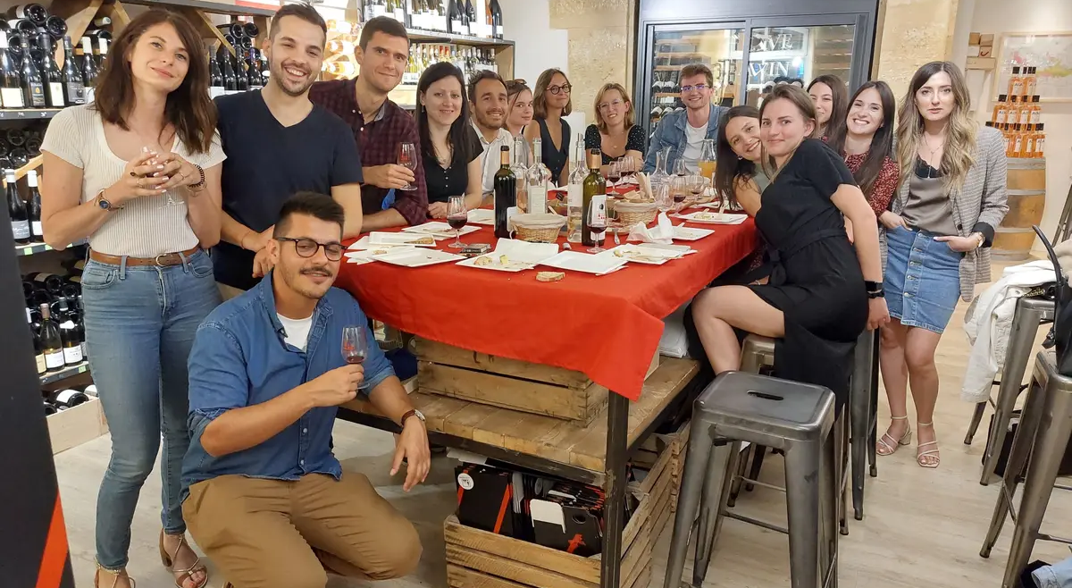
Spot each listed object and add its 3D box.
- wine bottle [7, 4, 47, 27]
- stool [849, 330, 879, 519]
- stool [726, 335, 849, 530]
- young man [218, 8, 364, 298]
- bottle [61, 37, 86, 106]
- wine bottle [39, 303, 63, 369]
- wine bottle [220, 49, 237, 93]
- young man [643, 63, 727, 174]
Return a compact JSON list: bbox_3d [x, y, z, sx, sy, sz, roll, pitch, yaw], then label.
[{"bbox_3d":[-2.216,-1.191,3.309,0.298,0.080,0.080,8,16,26],"label":"wine bottle"},{"bbox_3d":[1.090,0.381,2.957,0.420,0.755,0.420,9,17,30],"label":"stool"},{"bbox_3d":[0.822,0.493,2.526,0.420,0.755,0.420,7,16,26],"label":"stool"},{"bbox_3d":[-0.740,0.002,2.460,0.490,1.735,0.380,-6,16,-22],"label":"young man"},{"bbox_3d":[-2.001,-0.963,3.347,0.078,0.291,0.078,8,16,27],"label":"bottle"},{"bbox_3d":[-2.109,0.184,3.360,0.080,0.296,0.080,8,16,27],"label":"wine bottle"},{"bbox_3d":[-1.619,-1.147,4.088,0.078,0.287,0.078,8,16,27],"label":"wine bottle"},{"bbox_3d":[0.750,-0.418,3.860,0.560,1.380,0.580,6,16,17],"label":"young man"}]

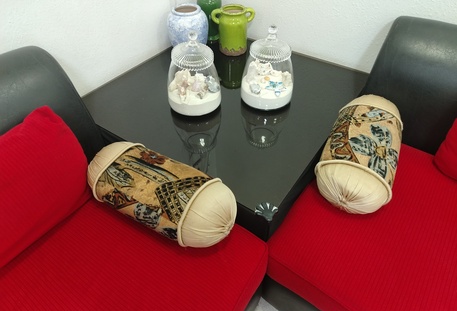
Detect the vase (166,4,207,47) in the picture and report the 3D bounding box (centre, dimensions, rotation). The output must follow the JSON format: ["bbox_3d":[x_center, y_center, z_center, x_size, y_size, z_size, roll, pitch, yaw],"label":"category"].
[{"bbox_3d":[-0.186,-0.594,1.493,0.192,0.180,0.192,-1,45,0],"label":"vase"}]

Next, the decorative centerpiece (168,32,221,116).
[{"bbox_3d":[-0.121,-0.302,1.124,0.193,0.285,0.193,-1,45,0],"label":"decorative centerpiece"}]

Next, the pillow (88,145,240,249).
[{"bbox_3d":[-0.189,0.108,0.897,0.457,0.205,0.209,20,49,20],"label":"pillow"}]

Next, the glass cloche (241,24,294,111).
[{"bbox_3d":[0.149,-0.327,1.144,0.194,0.287,0.194,-1,45,0],"label":"glass cloche"}]

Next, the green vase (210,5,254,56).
[{"bbox_3d":[0.025,-0.577,1.466,0.198,0.191,0.128,-5,45,-4],"label":"green vase"}]

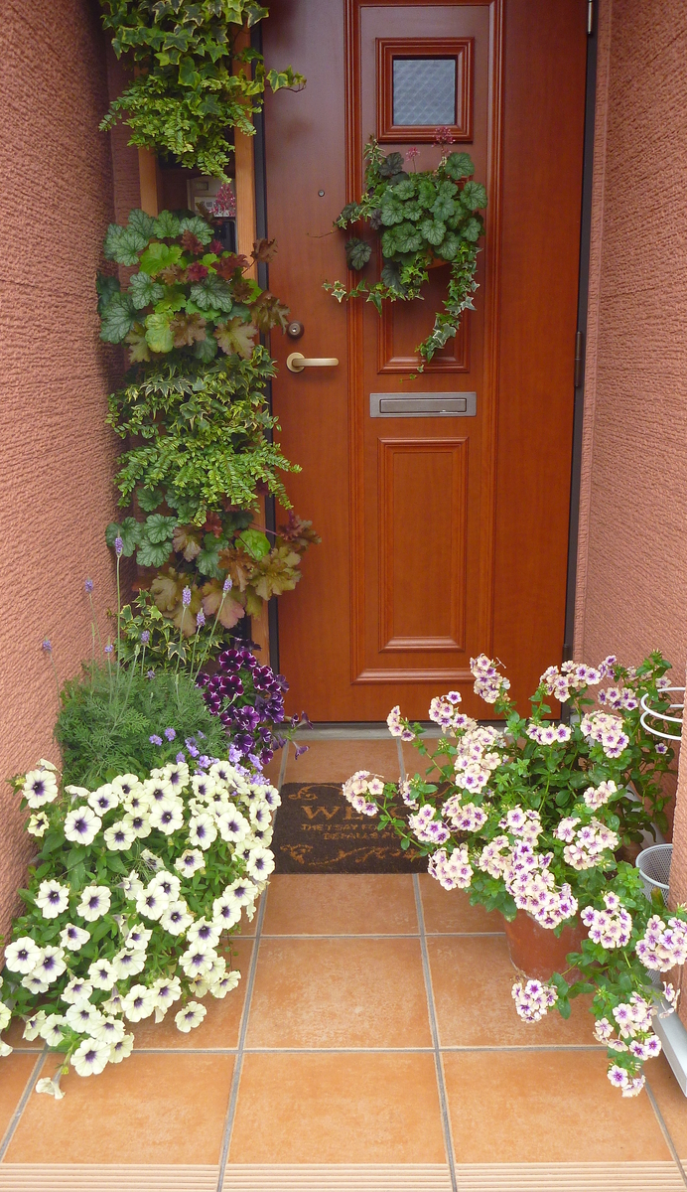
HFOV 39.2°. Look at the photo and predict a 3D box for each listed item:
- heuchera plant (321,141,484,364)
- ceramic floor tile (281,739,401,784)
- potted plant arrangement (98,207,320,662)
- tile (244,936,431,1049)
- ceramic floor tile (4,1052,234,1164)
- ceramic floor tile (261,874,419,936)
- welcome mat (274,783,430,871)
[{"bbox_3d":[0.153,-0.809,2.266,0.380,0.510,0.230,0,15,1],"label":"heuchera plant"},{"bbox_3d":[0.000,0.439,2.480,0.292,0.010,0.282,0,15,1],"label":"ceramic floor tile"},{"bbox_3d":[-0.305,-0.344,2.303,0.485,1.060,0.260,0,15,1],"label":"potted plant arrangement"},{"bbox_3d":[-0.006,0.662,1.618,0.292,0.010,0.289,0,15,1],"label":"tile"},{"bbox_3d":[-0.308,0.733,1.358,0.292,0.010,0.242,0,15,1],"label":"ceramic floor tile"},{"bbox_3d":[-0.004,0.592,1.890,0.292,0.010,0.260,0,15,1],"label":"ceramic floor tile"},{"bbox_3d":[0.133,0.509,2.159,0.570,0.012,0.403,0,15,1],"label":"welcome mat"}]

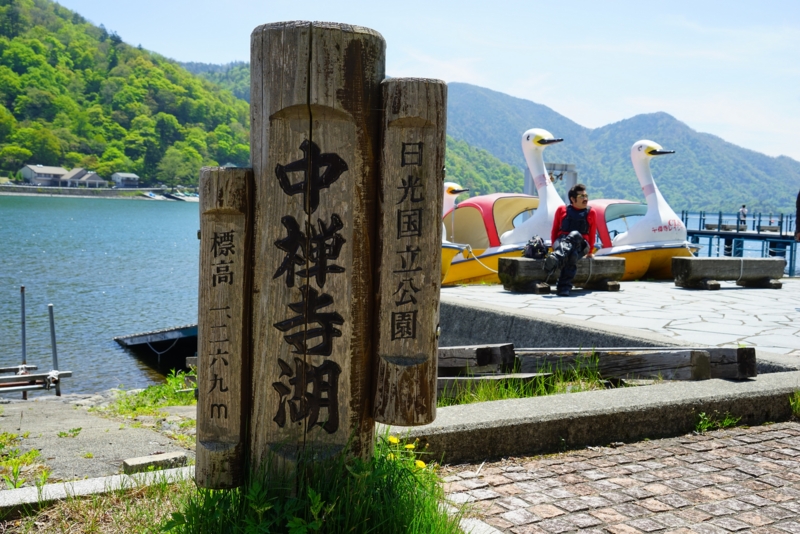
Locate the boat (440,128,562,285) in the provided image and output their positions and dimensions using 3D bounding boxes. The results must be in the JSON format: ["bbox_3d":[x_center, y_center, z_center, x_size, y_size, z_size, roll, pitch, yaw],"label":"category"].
[{"bbox_3d":[1.371,-0.810,11.888,1.650,2.150,3.000,-2,5,-37],"label":"boat"}]

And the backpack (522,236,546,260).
[{"bbox_3d":[1.488,-0.242,9.305,0.270,0.290,0.230,0,5,-18],"label":"backpack"}]

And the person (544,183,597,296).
[{"bbox_3d":[1.854,-0.305,9.149,0.560,1.200,0.780,1,4,-14],"label":"person"}]

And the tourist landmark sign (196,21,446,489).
[{"bbox_3d":[-0.286,-0.024,3.007,0.860,1.550,0.460,2,4,1],"label":"tourist landmark sign"}]

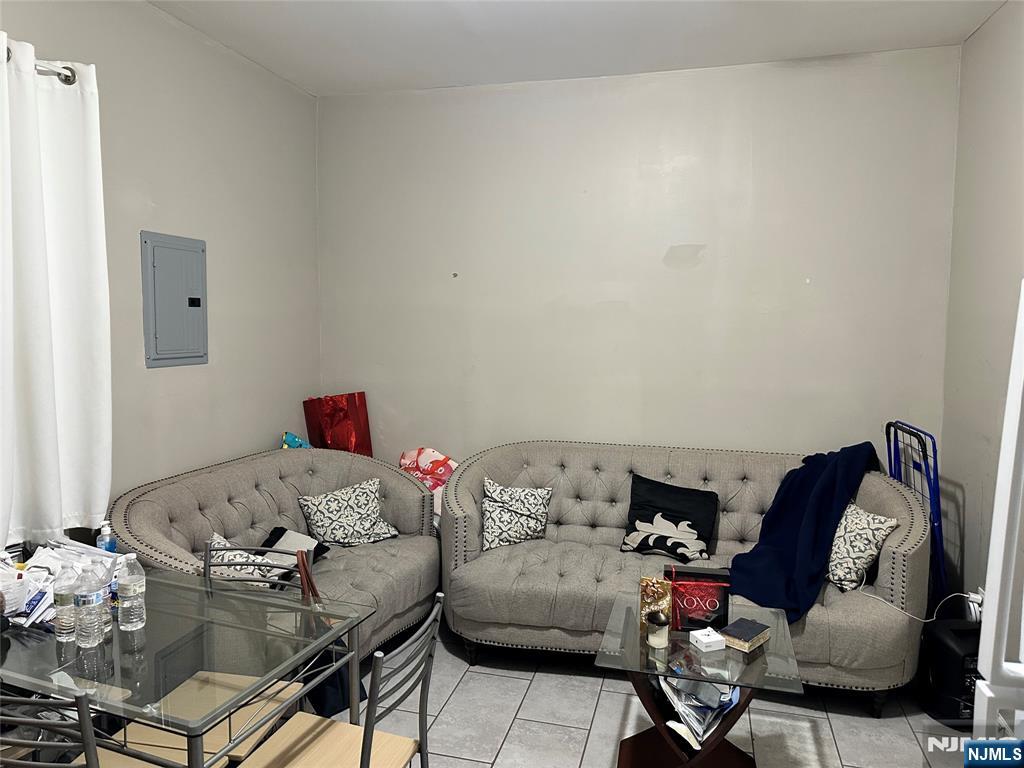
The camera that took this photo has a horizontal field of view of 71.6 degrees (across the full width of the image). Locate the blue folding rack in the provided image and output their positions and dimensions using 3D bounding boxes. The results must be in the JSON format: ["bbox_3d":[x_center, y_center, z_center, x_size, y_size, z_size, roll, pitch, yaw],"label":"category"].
[{"bbox_3d":[1.926,0.750,3.386,0.190,1.070,0.470,-6,4,16],"label":"blue folding rack"}]

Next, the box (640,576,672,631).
[{"bbox_3d":[0.503,0.767,2.441,0.096,0.205,0.050,3,7,28],"label":"box"}]

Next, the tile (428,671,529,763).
[{"bbox_3d":[-0.135,1.336,2.896,0.305,0.010,0.607,2,6,15],"label":"tile"}]

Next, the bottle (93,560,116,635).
[{"bbox_3d":[-1.137,0.574,1.949,0.064,0.204,0.064,2,6,15],"label":"bottle"}]

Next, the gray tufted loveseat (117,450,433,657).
[{"bbox_3d":[-0.999,0.854,3.283,0.920,0.890,1.650,2,6,23],"label":"gray tufted loveseat"}]

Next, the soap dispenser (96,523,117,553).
[{"bbox_3d":[-1.331,0.548,2.332,0.058,0.190,0.042,2,6,18],"label":"soap dispenser"}]

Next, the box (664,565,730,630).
[{"bbox_3d":[0.646,0.756,2.494,0.217,0.215,0.060,1,6,9],"label":"box"}]

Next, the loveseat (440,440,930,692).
[{"bbox_3d":[0.737,0.840,3.434,2.230,0.890,0.940,2,6,15],"label":"loveseat"}]

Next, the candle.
[{"bbox_3d":[0.495,0.823,2.384,0.070,0.105,0.070,2,6,15],"label":"candle"}]

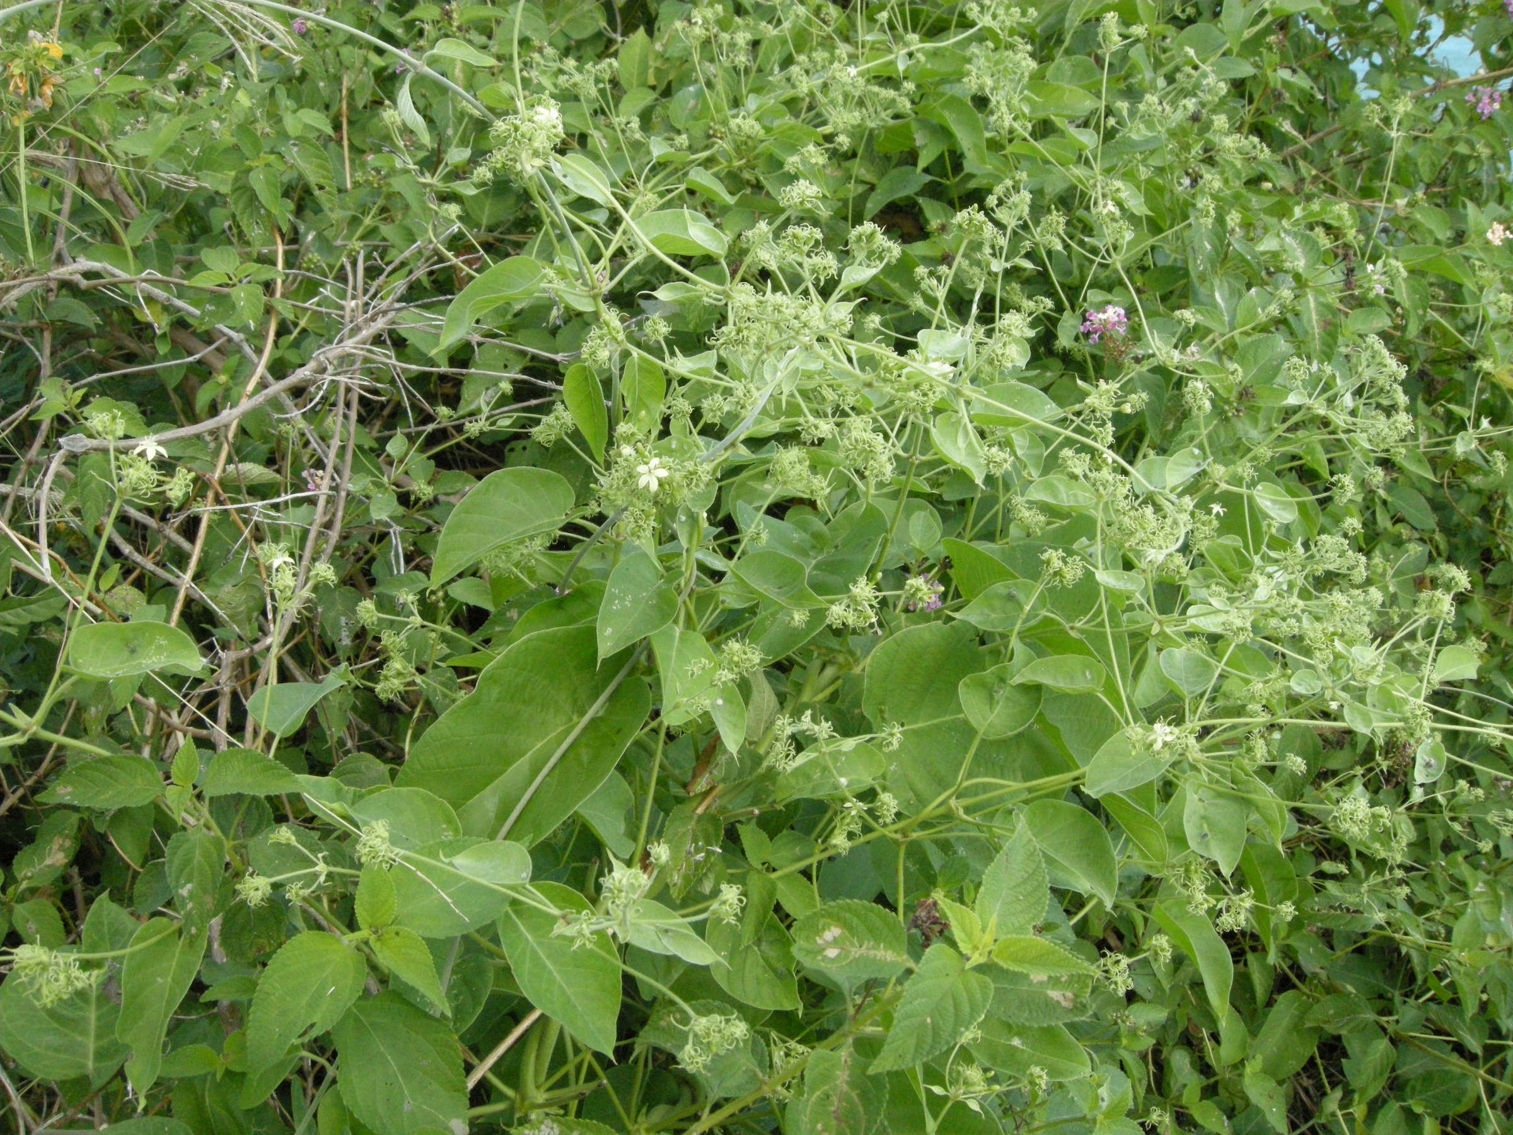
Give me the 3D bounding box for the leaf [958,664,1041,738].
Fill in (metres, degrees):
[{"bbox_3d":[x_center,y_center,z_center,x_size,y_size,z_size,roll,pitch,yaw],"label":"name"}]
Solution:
[{"bbox_3d":[0.132,0.071,0.830,0.046,0.012,0.050,3,50,10],"label":"leaf"}]

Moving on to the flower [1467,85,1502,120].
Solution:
[{"bbox_3d":[0.666,-0.425,1.400,0.031,0.025,0.029,0,37,0],"label":"flower"}]

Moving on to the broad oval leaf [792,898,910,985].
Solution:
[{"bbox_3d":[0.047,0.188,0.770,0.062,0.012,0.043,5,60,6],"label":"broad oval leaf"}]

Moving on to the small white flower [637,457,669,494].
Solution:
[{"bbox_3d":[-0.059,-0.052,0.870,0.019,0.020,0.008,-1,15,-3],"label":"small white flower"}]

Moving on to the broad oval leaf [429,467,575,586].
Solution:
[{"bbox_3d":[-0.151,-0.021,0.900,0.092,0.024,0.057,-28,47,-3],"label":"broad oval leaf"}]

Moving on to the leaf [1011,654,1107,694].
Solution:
[{"bbox_3d":[0.164,0.057,0.830,0.052,0.012,0.029,-4,51,1],"label":"leaf"}]

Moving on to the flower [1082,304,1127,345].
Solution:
[{"bbox_3d":[0.243,-0.170,1.070,0.032,0.023,0.030,0,32,0],"label":"flower"}]

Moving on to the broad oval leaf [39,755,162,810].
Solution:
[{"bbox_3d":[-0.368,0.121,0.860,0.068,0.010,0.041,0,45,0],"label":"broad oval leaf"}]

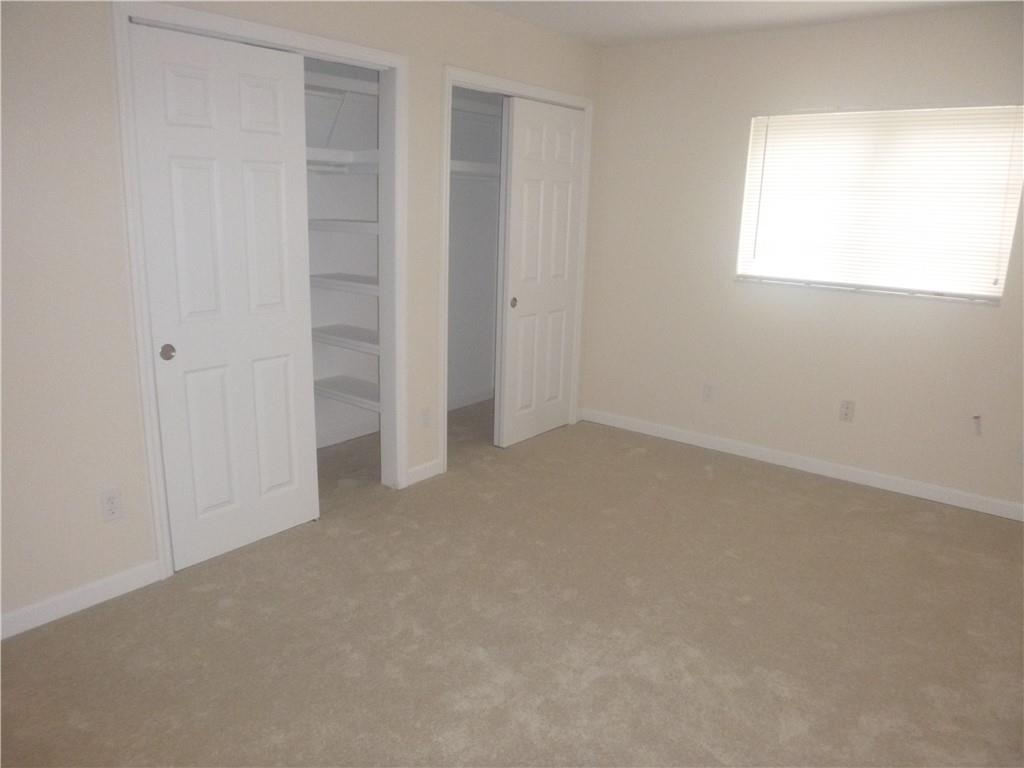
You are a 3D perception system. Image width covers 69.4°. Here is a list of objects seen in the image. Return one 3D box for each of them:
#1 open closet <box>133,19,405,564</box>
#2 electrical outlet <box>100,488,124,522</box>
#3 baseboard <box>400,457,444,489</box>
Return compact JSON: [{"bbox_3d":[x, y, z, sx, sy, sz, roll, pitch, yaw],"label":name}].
[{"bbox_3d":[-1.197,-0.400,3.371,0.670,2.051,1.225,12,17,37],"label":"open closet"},{"bbox_3d":[-1.458,0.445,2.703,0.011,0.115,0.070,12,17,37],"label":"electrical outlet"},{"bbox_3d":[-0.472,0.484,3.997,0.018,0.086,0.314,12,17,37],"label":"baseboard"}]

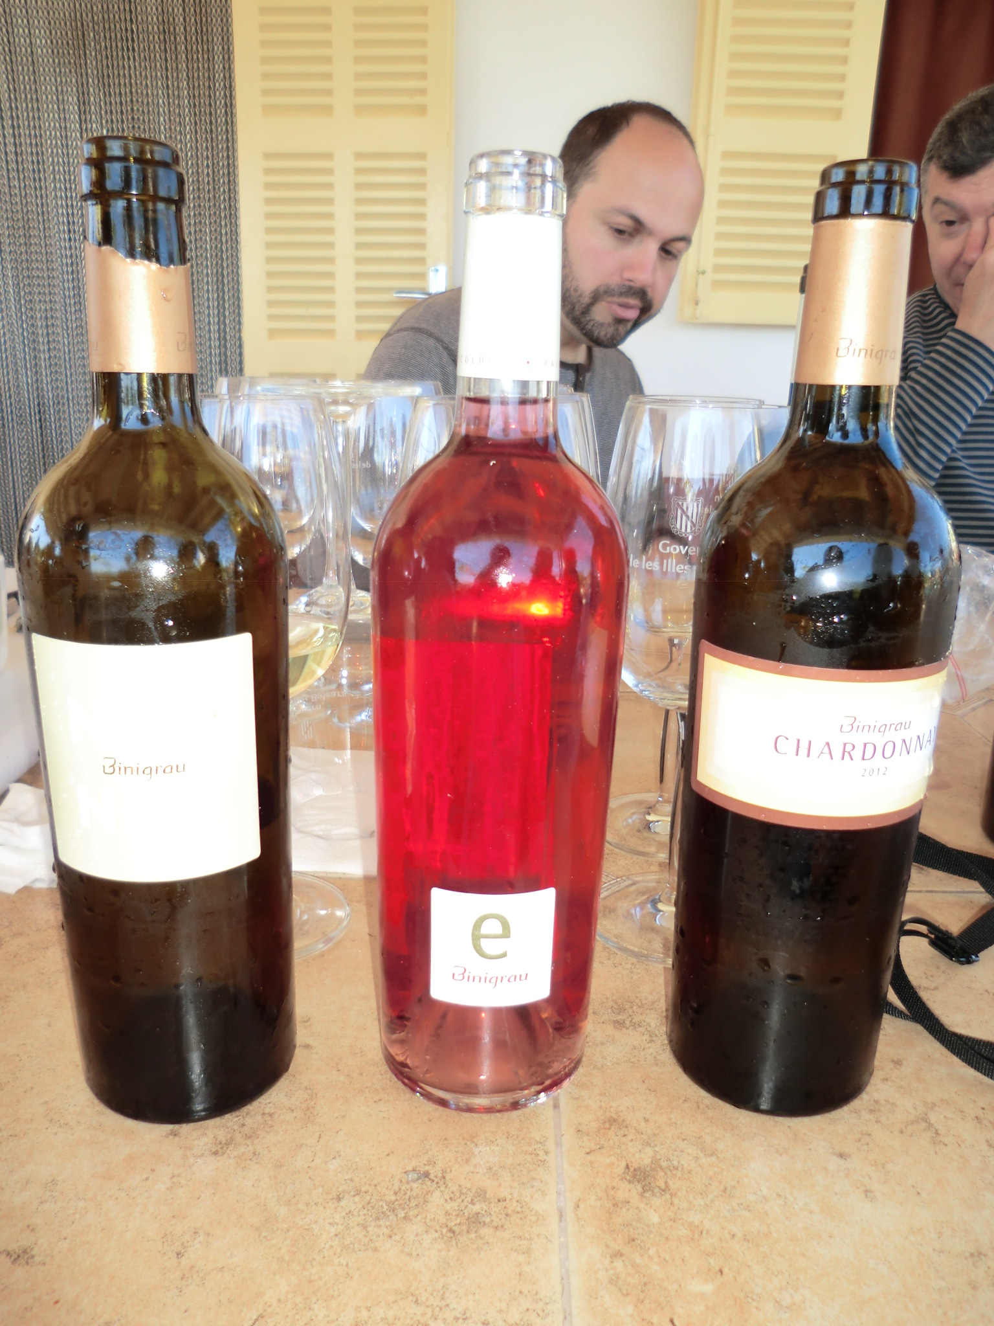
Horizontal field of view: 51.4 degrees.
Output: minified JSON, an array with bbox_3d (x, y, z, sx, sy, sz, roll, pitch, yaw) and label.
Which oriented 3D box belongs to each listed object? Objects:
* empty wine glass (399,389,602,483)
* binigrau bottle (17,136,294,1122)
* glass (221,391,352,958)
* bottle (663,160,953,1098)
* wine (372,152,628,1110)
[{"bbox_3d":[0.000,-0.004,0.484,0.094,0.232,0.094,1,16,0],"label":"empty wine glass"},{"bbox_3d":[-0.109,-0.003,0.340,0.083,0.305,0.083,-1,15,-7],"label":"binigrau bottle"},{"bbox_3d":[-0.108,0.006,0.443,0.094,0.232,0.094,-3,17,-14],"label":"glass"},{"bbox_3d":[0.107,-0.001,0.348,0.083,0.305,0.083,-3,17,-15],"label":"bottle"},{"bbox_3d":[0.000,-0.002,0.346,0.083,0.305,0.083,1,16,-3],"label":"wine"}]

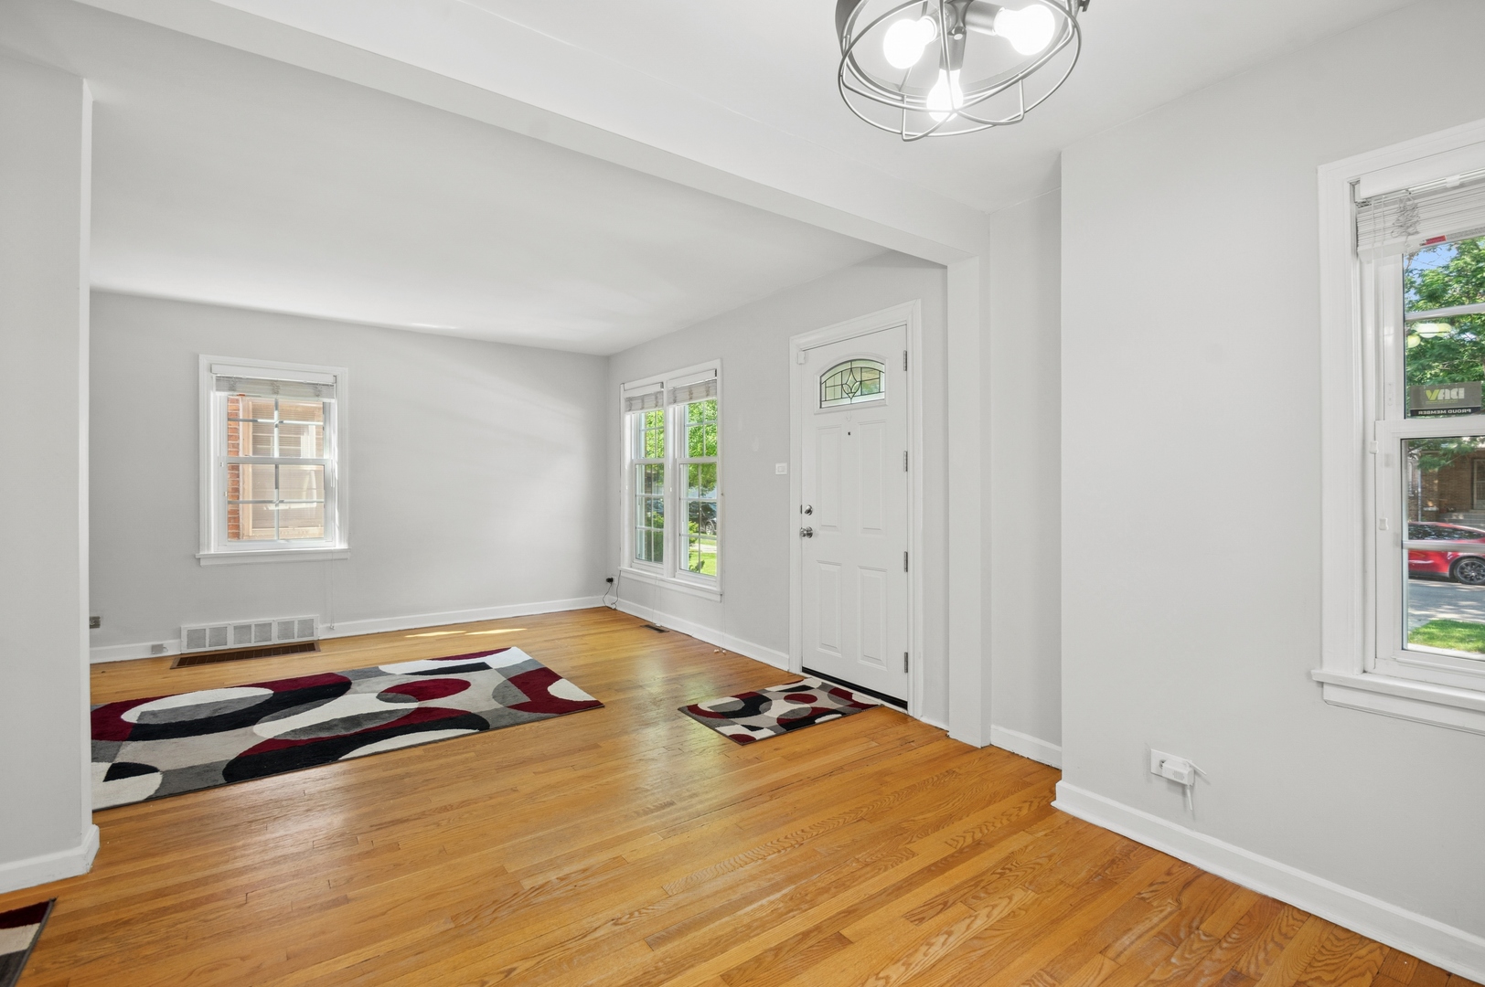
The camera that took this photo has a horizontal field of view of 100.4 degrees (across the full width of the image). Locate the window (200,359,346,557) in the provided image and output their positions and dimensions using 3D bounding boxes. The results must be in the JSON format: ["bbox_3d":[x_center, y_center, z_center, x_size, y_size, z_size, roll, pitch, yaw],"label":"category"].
[{"bbox_3d":[-3.481,-0.269,4.643,0.885,1.428,0.098,0,0,-33],"label":"window"}]

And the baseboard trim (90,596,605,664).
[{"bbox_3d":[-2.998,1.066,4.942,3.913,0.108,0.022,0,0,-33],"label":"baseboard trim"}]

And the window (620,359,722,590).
[{"bbox_3d":[-0.626,-0.131,5.192,0.103,1.712,1.604,0,0,-36],"label":"window"}]

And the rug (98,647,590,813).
[{"bbox_3d":[-2.169,1.116,3.197,2.353,0.012,1.570,0,0,-33],"label":"rug"}]

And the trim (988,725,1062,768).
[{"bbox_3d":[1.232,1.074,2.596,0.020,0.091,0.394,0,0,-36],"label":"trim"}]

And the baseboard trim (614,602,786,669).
[{"bbox_3d":[-0.507,1.065,4.980,0.022,0.104,2.715,0,0,-36],"label":"baseboard trim"}]

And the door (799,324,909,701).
[{"bbox_3d":[0.614,0.103,3.517,0.049,1.961,0.802,0,0,-36],"label":"door"}]

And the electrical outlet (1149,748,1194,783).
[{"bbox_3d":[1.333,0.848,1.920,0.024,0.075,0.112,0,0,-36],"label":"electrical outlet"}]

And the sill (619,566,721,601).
[{"bbox_3d":[-0.641,0.740,5.103,0.078,0.078,1.653,0,0,-36],"label":"sill"}]

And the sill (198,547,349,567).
[{"bbox_3d":[-3.455,0.468,4.602,0.920,0.083,0.078,0,0,-33],"label":"sill"}]

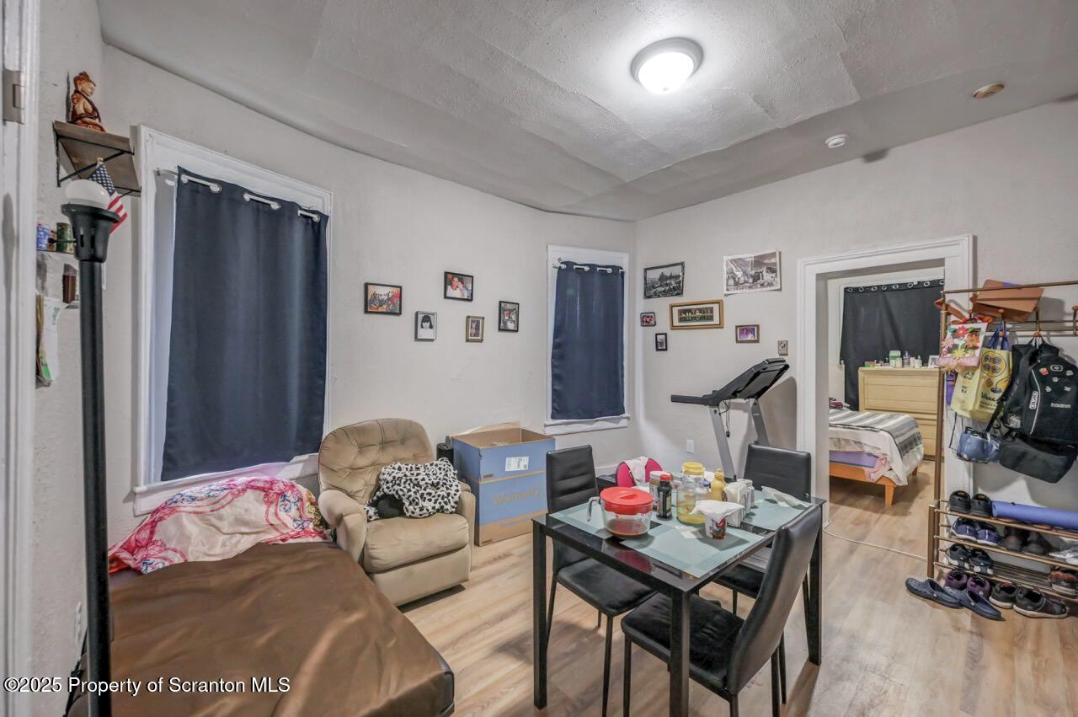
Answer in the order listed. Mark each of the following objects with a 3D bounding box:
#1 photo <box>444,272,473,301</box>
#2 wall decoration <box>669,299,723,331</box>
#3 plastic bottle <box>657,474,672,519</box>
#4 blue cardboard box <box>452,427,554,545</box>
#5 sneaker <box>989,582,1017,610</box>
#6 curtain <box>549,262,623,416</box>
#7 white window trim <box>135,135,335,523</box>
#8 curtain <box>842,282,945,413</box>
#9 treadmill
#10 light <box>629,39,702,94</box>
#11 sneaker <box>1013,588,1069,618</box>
[{"bbox_3d":[-0.681,-0.606,3.555,0.280,0.222,0.022,0,0,-42],"label":"photo"},{"bbox_3d":[1.489,-0.407,4.000,0.530,0.262,0.030,0,0,45],"label":"wall decoration"},{"bbox_3d":[0.508,0.556,1.695,0.061,0.168,0.061,0,0,0],"label":"plastic bottle"},{"bbox_3d":[-0.298,1.013,3.480,0.680,0.730,0.540,0,0,-33],"label":"blue cardboard box"},{"bbox_3d":[2.686,1.335,2.412,0.275,0.110,0.102,0,0,-39],"label":"sneaker"},{"bbox_3d":[0.506,-0.183,4.341,0.810,1.590,0.075,0,0,-19],"label":"curtain"},{"bbox_3d":[-1.660,-0.180,2.435,0.100,1.880,0.990,0,0,32],"label":"white window trim"},{"bbox_3d":[5.360,-0.075,6.310,1.260,2.120,0.100,0,0,41],"label":"curtain"},{"bbox_3d":[1.265,0.695,3.455,0.760,1.390,1.620,0,0,-45],"label":"treadmill"},{"bbox_3d":[0.645,-1.425,2.120,0.355,0.130,0.355,0,0,0],"label":"light"},{"bbox_3d":[2.768,1.340,2.315,0.262,0.120,0.100,0,0,3],"label":"sneaker"}]

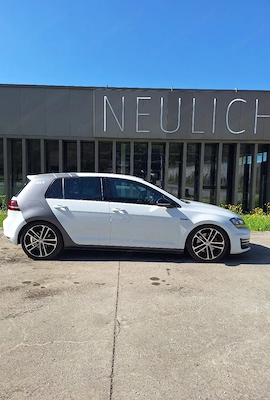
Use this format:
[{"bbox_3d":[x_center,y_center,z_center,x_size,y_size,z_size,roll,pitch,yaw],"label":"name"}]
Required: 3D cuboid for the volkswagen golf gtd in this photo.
[{"bbox_3d":[-0.100,0.190,5.008,4.270,1.430,1.820,1,5,0],"label":"volkswagen golf gtd"}]

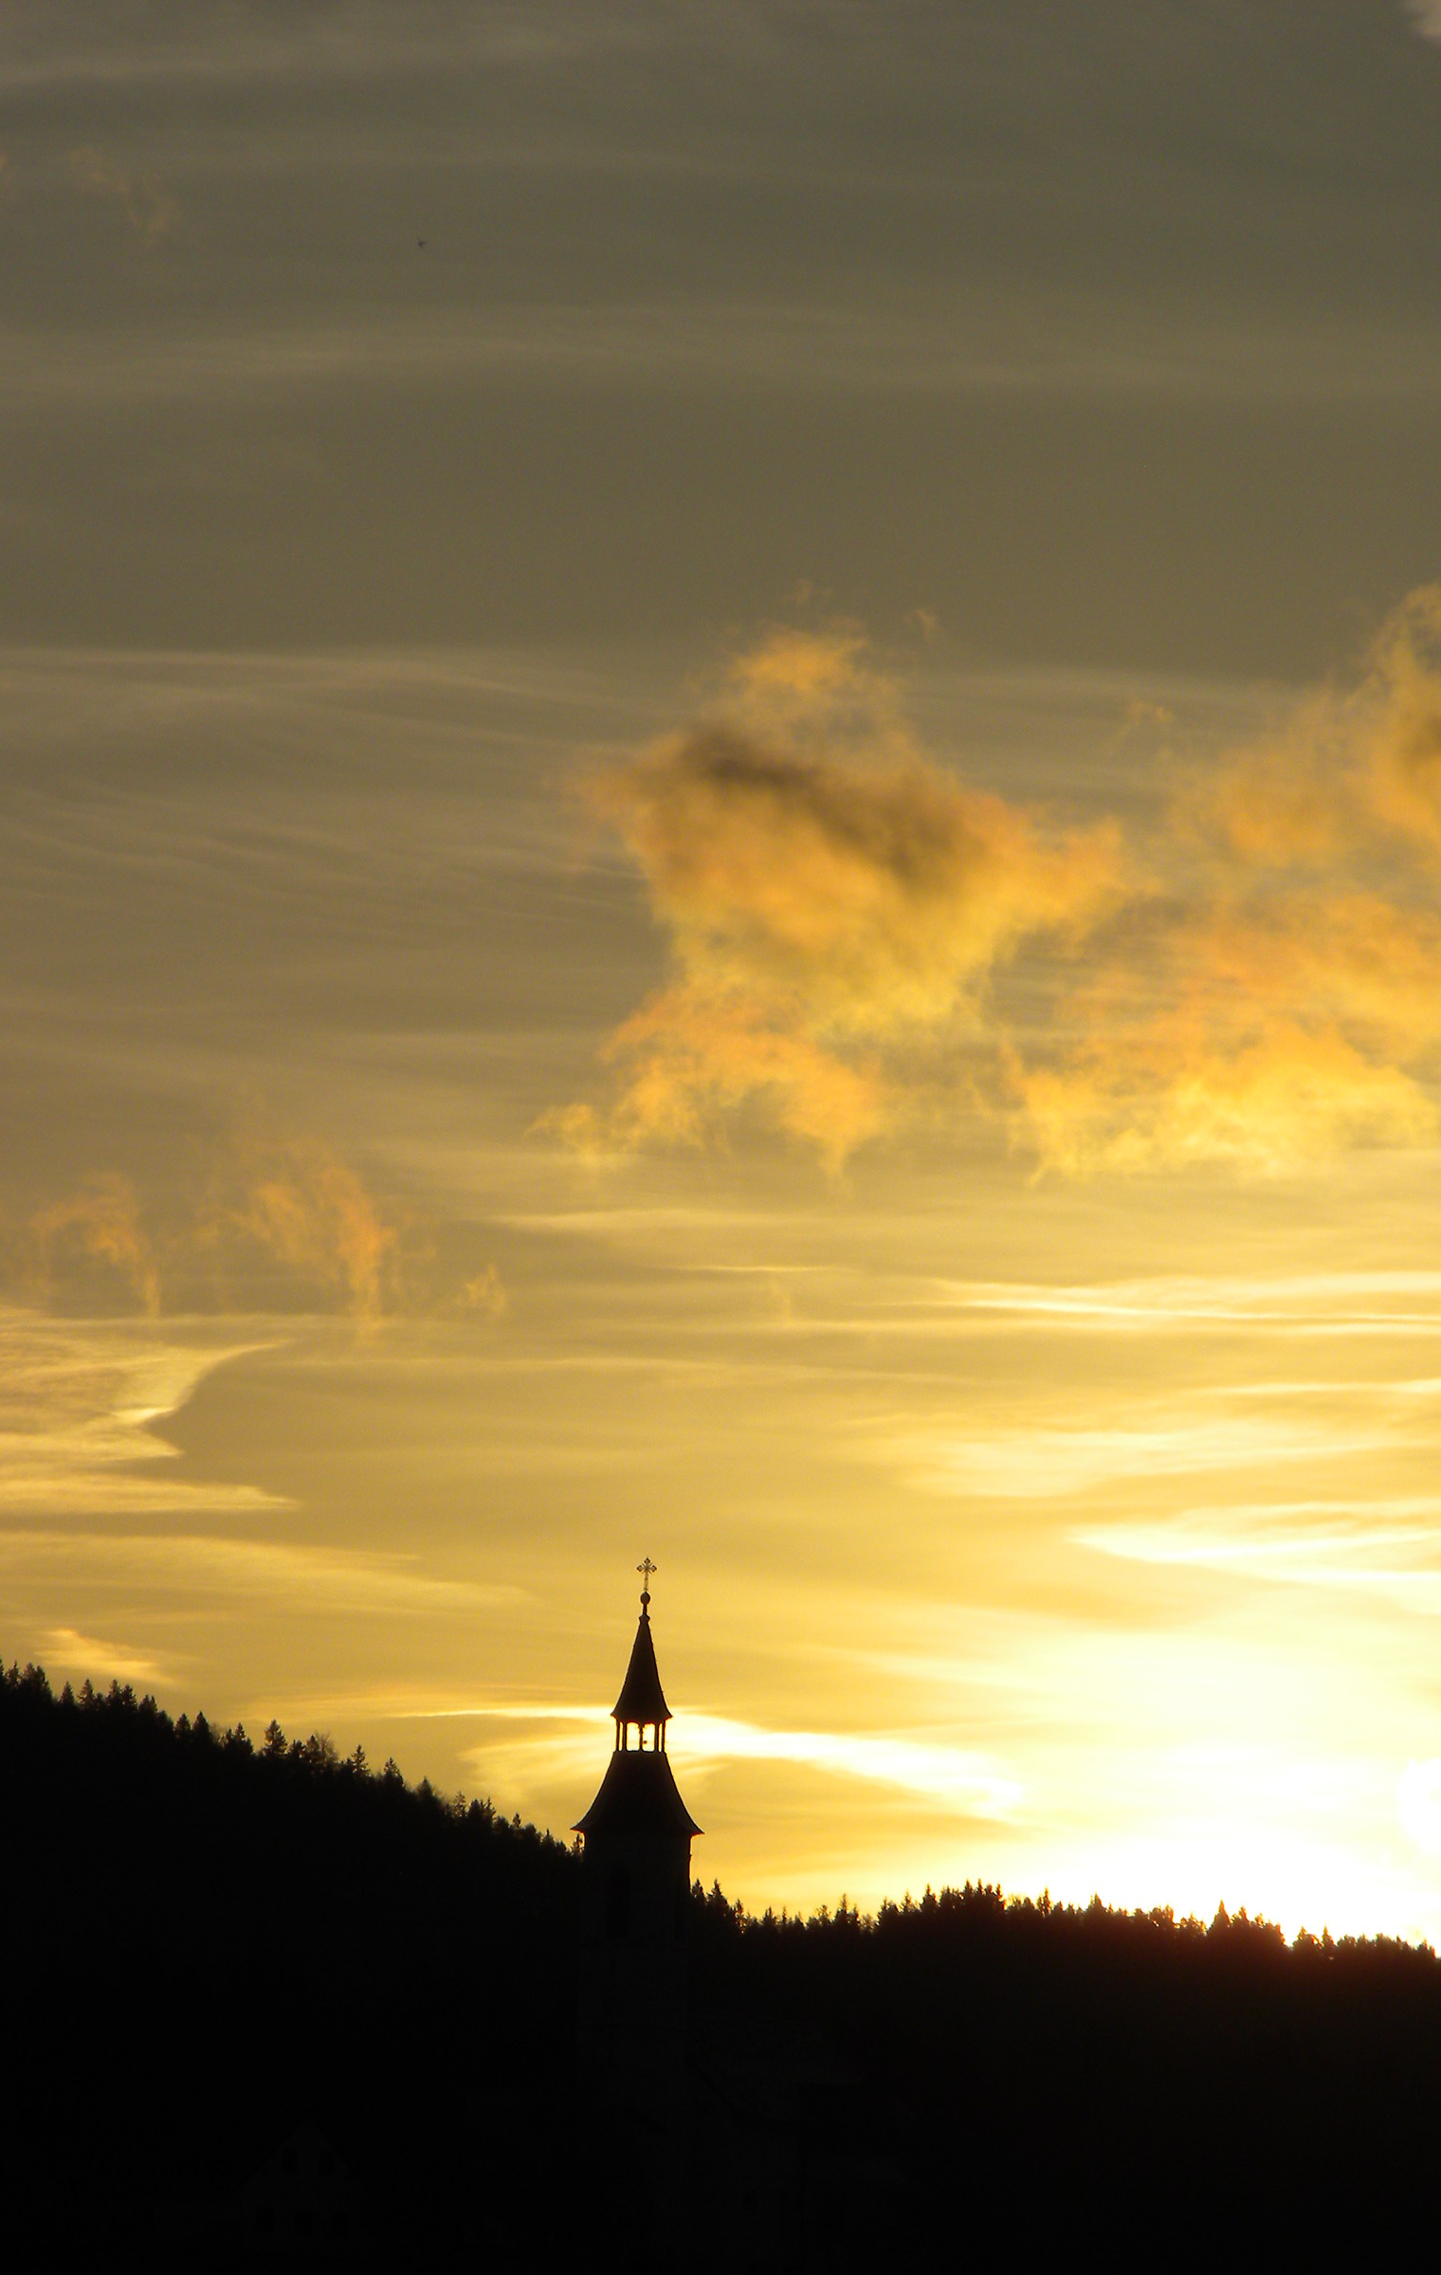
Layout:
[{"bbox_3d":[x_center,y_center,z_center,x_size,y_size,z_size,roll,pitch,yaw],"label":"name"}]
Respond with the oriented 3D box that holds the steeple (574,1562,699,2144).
[{"bbox_3d":[-4.176,36.225,865.269,6.200,29.600,6.200,0,-6,18],"label":"steeple"}]

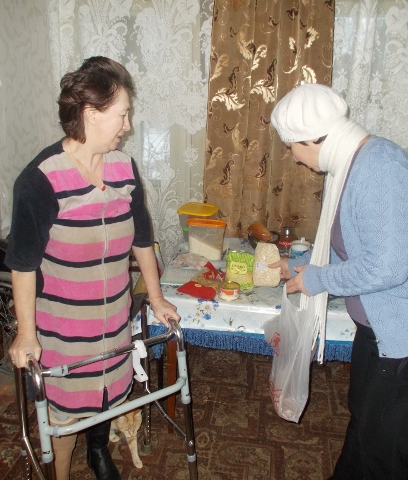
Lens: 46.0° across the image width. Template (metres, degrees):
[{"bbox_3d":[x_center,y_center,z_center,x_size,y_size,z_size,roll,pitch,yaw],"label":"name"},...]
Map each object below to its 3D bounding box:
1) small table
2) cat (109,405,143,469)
[{"bbox_3d":[0.344,0.485,2.405,1.040,0.730,0.860,3,18,8],"label":"small table"},{"bbox_3d":[-0.341,0.798,2.200,0.155,0.255,0.380,-1,18,-4],"label":"cat"}]

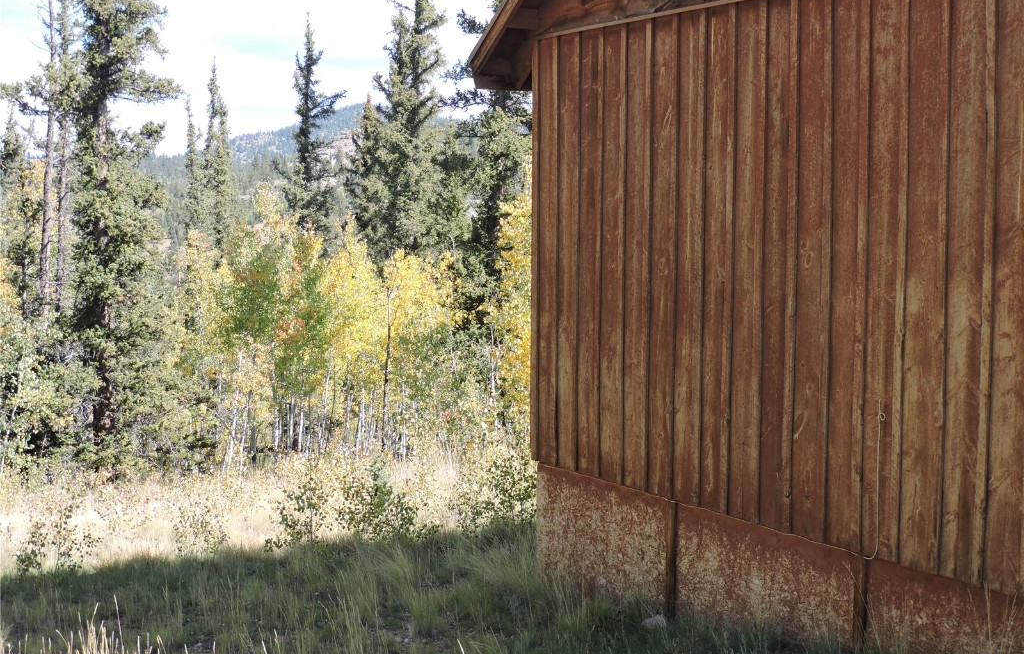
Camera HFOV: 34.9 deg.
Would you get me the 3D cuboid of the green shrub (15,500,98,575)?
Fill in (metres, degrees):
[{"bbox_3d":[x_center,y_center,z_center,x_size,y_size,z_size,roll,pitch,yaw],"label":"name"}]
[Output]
[{"bbox_3d":[-3.330,1.540,11.900,0.600,0.550,0.550,0,4,0],"label":"green shrub"}]

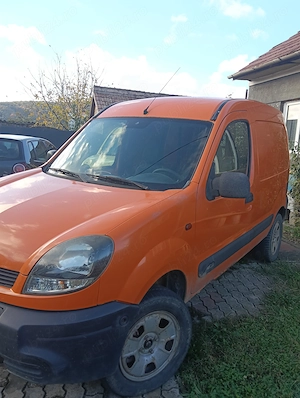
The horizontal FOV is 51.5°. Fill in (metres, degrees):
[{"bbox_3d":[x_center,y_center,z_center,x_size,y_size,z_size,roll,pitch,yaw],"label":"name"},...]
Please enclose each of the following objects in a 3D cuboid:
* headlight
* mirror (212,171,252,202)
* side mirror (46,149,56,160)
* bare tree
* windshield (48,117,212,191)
[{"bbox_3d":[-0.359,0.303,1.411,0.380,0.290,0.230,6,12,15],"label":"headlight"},{"bbox_3d":[0.550,-0.071,2.014,0.215,0.190,0.130,11,14,35],"label":"mirror"},{"bbox_3d":[-0.935,-0.367,3.059,0.215,0.190,0.130,11,14,35],"label":"side mirror"},{"bbox_3d":[-3.338,-3.404,12.000,3.100,4.600,3.000,3,11,0],"label":"bare tree"},{"bbox_3d":[-0.233,-0.387,2.435,1.410,0.180,0.750,11,57,35],"label":"windshield"}]

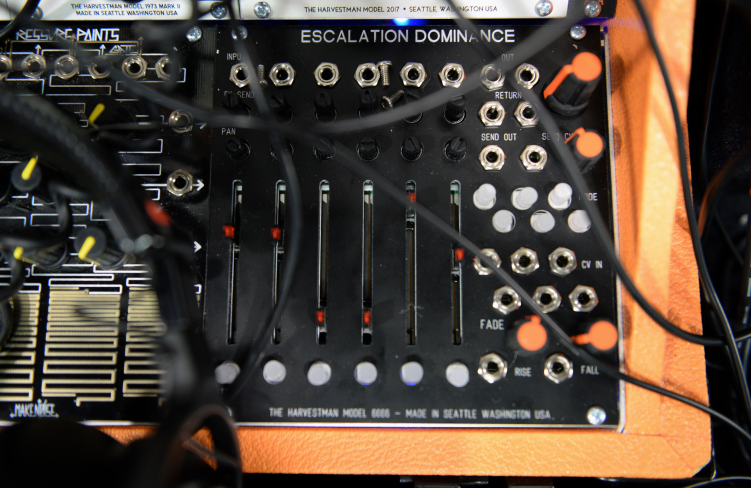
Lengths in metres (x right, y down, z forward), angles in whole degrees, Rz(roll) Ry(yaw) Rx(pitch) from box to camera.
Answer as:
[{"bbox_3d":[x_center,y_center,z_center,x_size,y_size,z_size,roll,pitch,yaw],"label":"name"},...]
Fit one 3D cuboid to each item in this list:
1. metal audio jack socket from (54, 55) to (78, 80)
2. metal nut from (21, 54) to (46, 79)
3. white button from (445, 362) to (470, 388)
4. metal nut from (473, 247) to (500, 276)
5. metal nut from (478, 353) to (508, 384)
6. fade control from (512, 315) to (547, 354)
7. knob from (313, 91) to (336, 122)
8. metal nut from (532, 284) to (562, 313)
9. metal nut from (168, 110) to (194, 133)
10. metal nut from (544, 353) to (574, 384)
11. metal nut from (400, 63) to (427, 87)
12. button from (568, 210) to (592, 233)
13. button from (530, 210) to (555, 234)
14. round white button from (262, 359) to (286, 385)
[{"bbox_3d":[-0.101,-0.058,0.239,0.008,0.003,0.008,0,81,0],"label":"metal audio jack socket"},{"bbox_3d":[-0.112,-0.058,0.240,0.009,0.003,0.009,0,81,1],"label":"metal nut"},{"bbox_3d":[0.025,0.039,0.219,0.007,0.007,0.007,0,80,1],"label":"white button"},{"bbox_3d":[0.035,0.006,0.228,0.009,0.003,0.009,0,81,1],"label":"metal nut"},{"bbox_3d":[0.035,0.038,0.223,0.009,0.003,0.009,0,81,1],"label":"metal nut"},{"bbox_3d":[0.045,0.027,0.215,0.011,0.014,0.011,0,80,1],"label":"fade control"},{"bbox_3d":[-0.016,-0.043,0.230,0.006,0.013,0.006,0,80,1],"label":"knob"},{"bbox_3d":[0.053,0.017,0.226,0.009,0.003,0.009,0,81,1],"label":"metal nut"},{"bbox_3d":[-0.063,-0.040,0.236,0.008,0.003,0.008,-38,83,-5],"label":"metal nut"},{"bbox_3d":[0.055,0.038,0.221,0.009,0.003,0.009,0,80,1],"label":"metal nut"},{"bbox_3d":[0.013,-0.055,0.238,0.009,0.003,0.009,0,80,1],"label":"metal nut"},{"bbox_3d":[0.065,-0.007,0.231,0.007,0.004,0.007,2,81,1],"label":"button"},{"bbox_3d":[0.052,-0.007,0.228,0.007,0.005,0.007,0,80,1],"label":"button"},{"bbox_3d":[-0.031,0.039,0.221,0.007,0.005,0.007,0,80,1],"label":"round white button"}]

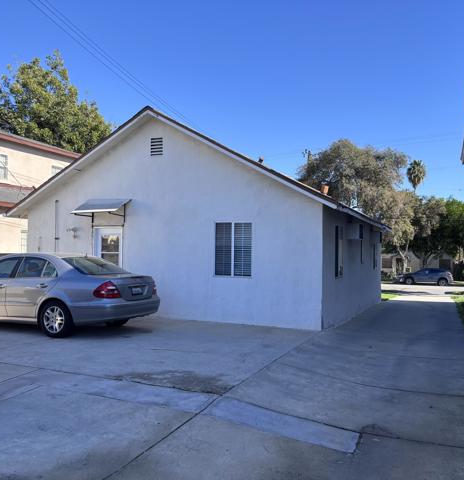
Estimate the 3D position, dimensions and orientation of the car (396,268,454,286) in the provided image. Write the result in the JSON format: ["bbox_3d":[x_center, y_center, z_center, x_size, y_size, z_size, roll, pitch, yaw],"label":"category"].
[{"bbox_3d":[17.500,3.380,43.400,4.720,1.640,1.880,0,-1,23],"label":"car"}]

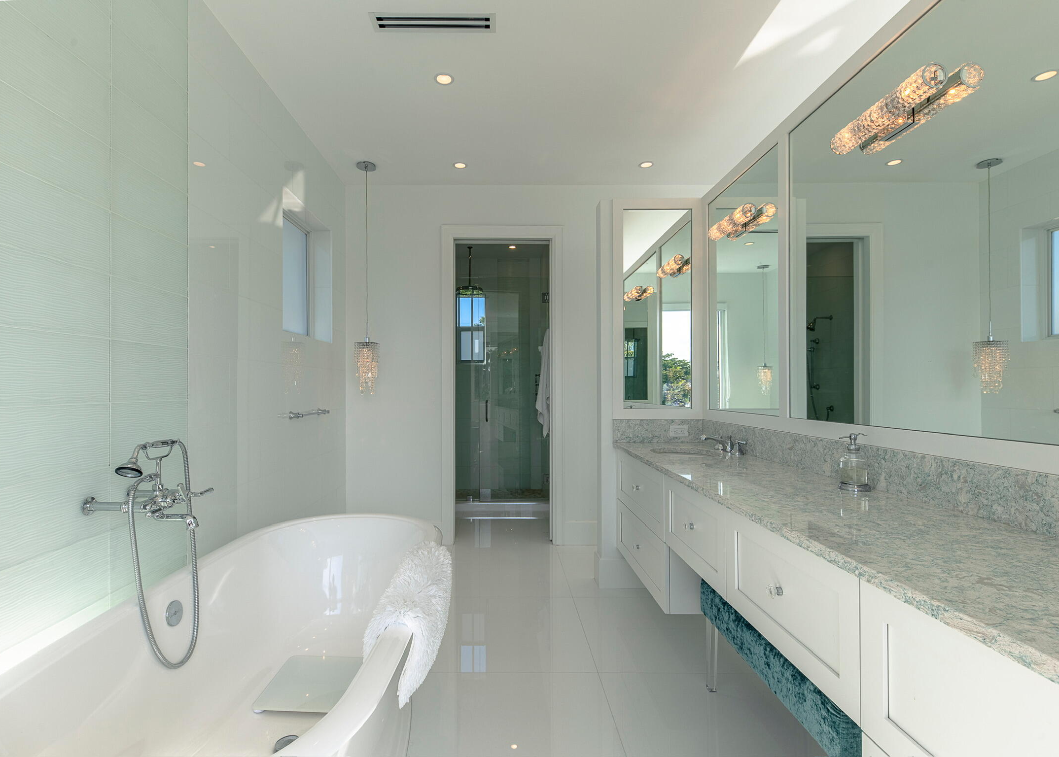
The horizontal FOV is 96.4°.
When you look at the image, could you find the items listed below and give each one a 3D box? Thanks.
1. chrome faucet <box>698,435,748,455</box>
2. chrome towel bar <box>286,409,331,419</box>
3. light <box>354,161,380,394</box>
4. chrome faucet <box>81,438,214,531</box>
[{"bbox_3d":[1.022,0.354,2.580,0.180,0.098,0.340,0,-1,-3],"label":"chrome faucet"},{"bbox_3d":[-1.385,0.226,3.010,0.082,0.050,0.490,0,-1,-3],"label":"chrome towel bar"},{"bbox_3d":[-1.187,-0.717,3.460,0.182,1.667,0.182,0,-1,-3],"label":"light"},{"bbox_3d":[-1.190,0.335,1.490,0.280,0.288,0.300,0,-1,-3],"label":"chrome faucet"}]

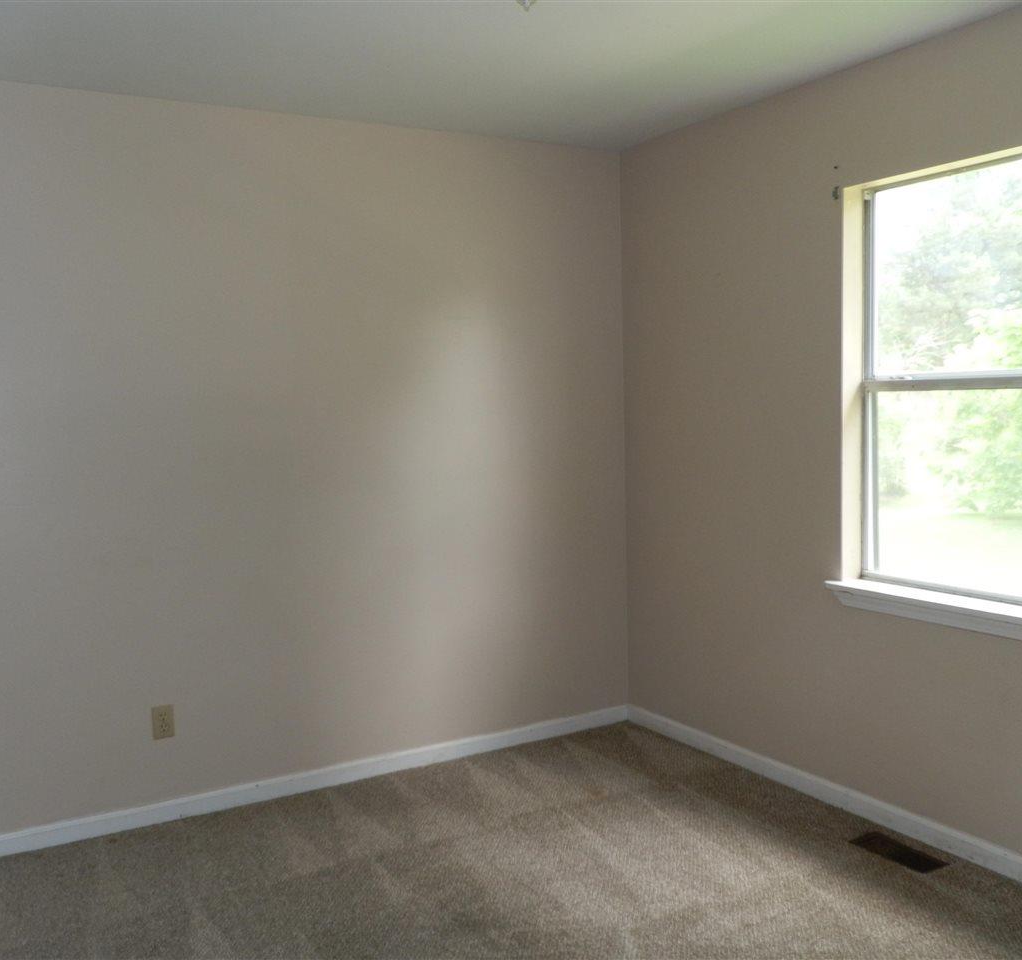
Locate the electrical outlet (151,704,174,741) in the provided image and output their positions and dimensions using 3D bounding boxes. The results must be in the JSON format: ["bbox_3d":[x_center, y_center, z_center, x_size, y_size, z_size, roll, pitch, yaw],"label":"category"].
[{"bbox_3d":[-1.190,0.833,3.548,0.072,0.114,0.010,-4,5,-30],"label":"electrical outlet"}]

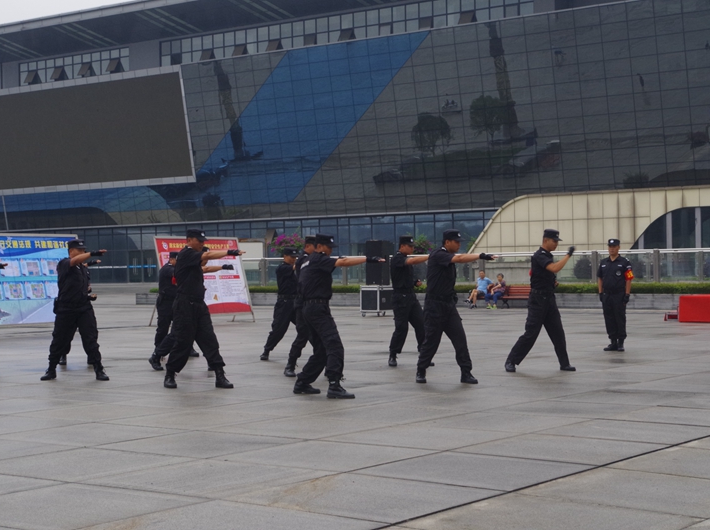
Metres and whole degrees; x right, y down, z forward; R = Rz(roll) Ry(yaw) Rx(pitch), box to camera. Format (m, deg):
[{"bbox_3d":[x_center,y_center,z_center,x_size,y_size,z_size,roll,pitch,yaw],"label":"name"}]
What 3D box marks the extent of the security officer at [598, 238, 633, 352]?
[{"bbox_3d":[4.190,0.480,21.400,0.570,1.770,0.360,-1,0,22],"label":"security officer"}]

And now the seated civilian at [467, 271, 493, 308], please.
[{"bbox_3d":[4.240,0.840,45.100,0.600,1.280,0.850,-1,0,35],"label":"seated civilian"}]

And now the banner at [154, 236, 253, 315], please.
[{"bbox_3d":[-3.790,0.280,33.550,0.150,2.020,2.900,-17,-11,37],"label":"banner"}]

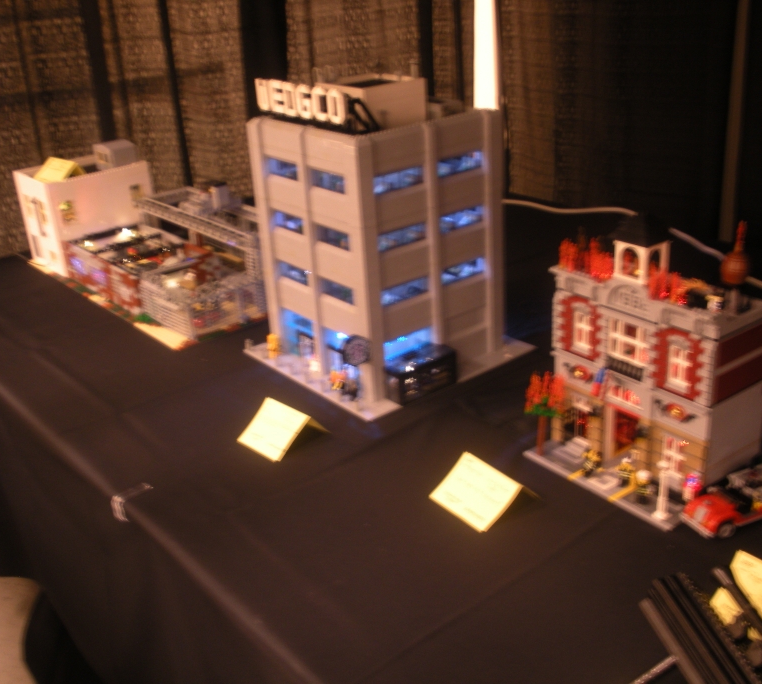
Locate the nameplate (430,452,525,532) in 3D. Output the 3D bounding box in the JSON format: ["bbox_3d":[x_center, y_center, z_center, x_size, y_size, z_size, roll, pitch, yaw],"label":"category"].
[{"bbox_3d":[0.146,0.189,1.274,0.122,0.043,0.109,-19,28,-31],"label":"nameplate"}]

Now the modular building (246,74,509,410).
[{"bbox_3d":[-0.003,-0.212,1.643,0.384,0.497,0.384,-21,29,-34],"label":"modular building"}]

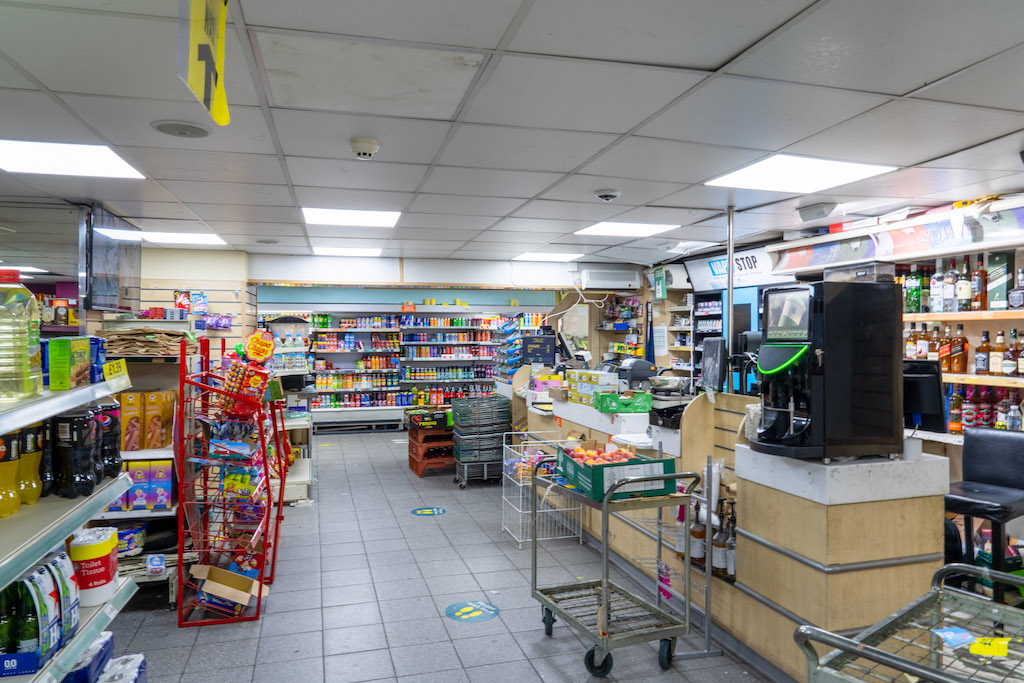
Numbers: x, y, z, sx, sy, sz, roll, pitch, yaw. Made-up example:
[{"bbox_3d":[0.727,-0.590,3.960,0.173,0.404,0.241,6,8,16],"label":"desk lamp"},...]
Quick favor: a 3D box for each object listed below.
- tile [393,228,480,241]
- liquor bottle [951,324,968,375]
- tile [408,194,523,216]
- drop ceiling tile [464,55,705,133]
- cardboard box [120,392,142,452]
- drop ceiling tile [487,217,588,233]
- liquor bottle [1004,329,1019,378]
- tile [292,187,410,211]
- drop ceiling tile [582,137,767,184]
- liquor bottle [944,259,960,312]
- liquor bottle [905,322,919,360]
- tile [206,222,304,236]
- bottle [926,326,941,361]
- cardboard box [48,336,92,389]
[{"bbox_3d":[-0.547,-0.778,4.943,0.600,0.020,0.600,0,1,-14],"label":"tile"},{"bbox_3d":[2.692,0.045,4.100,0.078,0.290,0.078,0,1,-33],"label":"liquor bottle"},{"bbox_3d":[-0.254,-0.757,3.780,0.597,0.022,0.597,0,1,-14],"label":"tile"},{"bbox_3d":[0.186,-0.731,2.030,0.595,0.025,0.595,0,1,-14],"label":"drop ceiling tile"},{"bbox_3d":[-2.073,0.436,3.738,0.093,0.310,0.100,0,1,-14],"label":"cardboard box"},{"bbox_3d":[0.203,-0.768,4.500,0.595,0.025,0.595,0,1,-14],"label":"drop ceiling tile"},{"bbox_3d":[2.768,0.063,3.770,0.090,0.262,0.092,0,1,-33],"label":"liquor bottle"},{"bbox_3d":[-0.836,-0.756,3.632,0.597,0.022,0.597,0,1,-14],"label":"tile"},{"bbox_3d":[0.627,-0.739,2.785,0.600,0.020,0.600,1,1,-14],"label":"drop ceiling tile"},{"bbox_3d":[2.416,-0.305,3.740,0.077,0.293,0.077,0,1,-14],"label":"liquor bottle"},{"bbox_3d":[2.358,0.031,4.020,0.075,0.283,0.077,0,0,-37],"label":"liquor bottle"},{"bbox_3d":[-1.725,-0.777,4.658,0.600,0.020,0.600,0,1,-14],"label":"tile"},{"bbox_3d":[2.621,0.053,4.240,0.078,0.285,0.078,0,1,-35],"label":"bottle"},{"bbox_3d":[-1.421,0.073,2.198,0.056,0.156,0.175,0,0,-14],"label":"cardboard box"}]

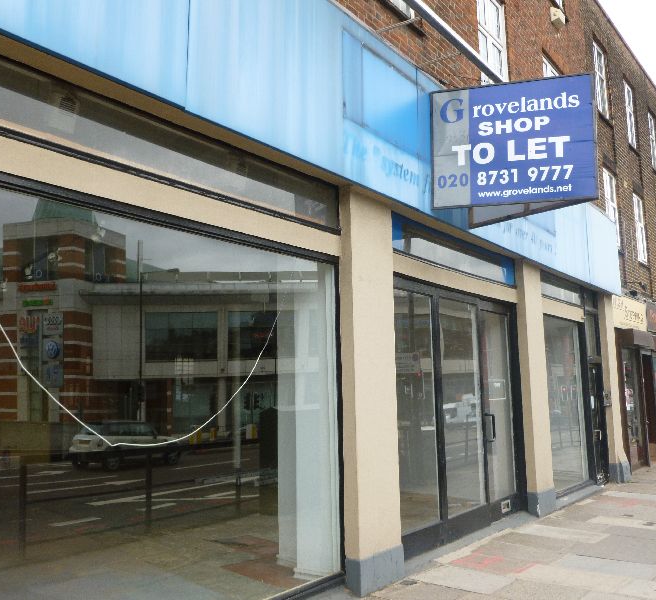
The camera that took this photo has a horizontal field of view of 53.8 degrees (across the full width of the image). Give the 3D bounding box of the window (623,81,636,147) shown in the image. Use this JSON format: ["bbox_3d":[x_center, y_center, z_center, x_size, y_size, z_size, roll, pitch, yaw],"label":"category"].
[{"bbox_3d":[7.368,-4.495,15.776,0.100,1.568,0.808,-7,-10,37],"label":"window"}]

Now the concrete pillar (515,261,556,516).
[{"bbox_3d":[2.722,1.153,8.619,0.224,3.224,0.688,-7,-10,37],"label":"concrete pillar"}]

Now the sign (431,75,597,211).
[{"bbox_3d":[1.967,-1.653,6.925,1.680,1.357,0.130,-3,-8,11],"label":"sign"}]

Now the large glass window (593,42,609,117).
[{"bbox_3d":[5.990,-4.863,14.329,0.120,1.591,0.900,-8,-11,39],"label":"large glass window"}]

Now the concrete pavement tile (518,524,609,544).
[{"bbox_3d":[2.602,2.611,7.154,0.832,0.050,0.536,-7,-10,37],"label":"concrete pavement tile"}]

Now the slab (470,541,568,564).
[{"bbox_3d":[2.074,2.793,7.088,0.887,0.055,0.624,-7,-10,38],"label":"slab"}]

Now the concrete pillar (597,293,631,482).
[{"bbox_3d":[5.071,1.543,11.621,0.224,3.224,0.704,-7,-10,37],"label":"concrete pillar"}]

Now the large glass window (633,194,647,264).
[{"bbox_3d":[7.447,-1.664,15.430,0.100,1.616,0.905,-7,-10,37],"label":"large glass window"}]

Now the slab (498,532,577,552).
[{"bbox_3d":[2.193,2.566,6.795,0.688,0.050,0.536,-7,-10,37],"label":"slab"}]

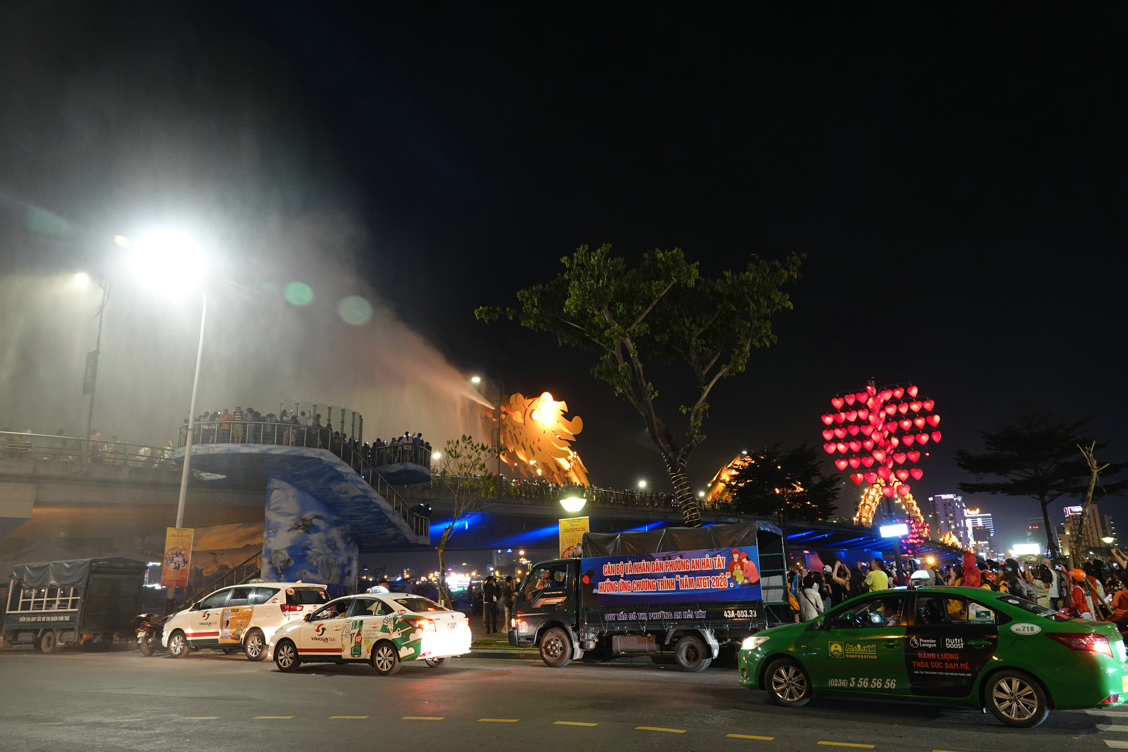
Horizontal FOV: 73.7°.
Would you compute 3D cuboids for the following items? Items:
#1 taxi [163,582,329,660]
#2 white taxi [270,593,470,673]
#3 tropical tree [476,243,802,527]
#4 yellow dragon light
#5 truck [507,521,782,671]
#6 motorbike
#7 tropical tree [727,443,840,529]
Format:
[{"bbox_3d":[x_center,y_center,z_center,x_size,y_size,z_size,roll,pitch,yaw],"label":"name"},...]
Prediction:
[{"bbox_3d":[-7.903,6.119,18.929,4.740,1.800,1.830,-9,-17,25],"label":"taxi"},{"bbox_3d":[-3.984,5.187,15.304,4.410,1.490,1.710,-9,-17,26],"label":"white taxi"},{"bbox_3d":[2.204,1.394,18.068,8.000,10.000,7.200,-1,-15,0],"label":"tropical tree"},{"bbox_3d":[-3.110,8.325,95.244,7.500,13.000,12.000,-15,-20,40],"label":"yellow dragon light"},{"bbox_3d":[1.523,4.453,15.131,5.250,2.570,1.800,-8,-17,24],"label":"truck"},{"bbox_3d":[-10.710,6.882,20.180,0.720,1.120,1.880,-2,-15,3],"label":"motorbike"},{"bbox_3d":[9.947,6.643,33.376,5.200,7.700,5.200,-1,-15,0],"label":"tropical tree"}]

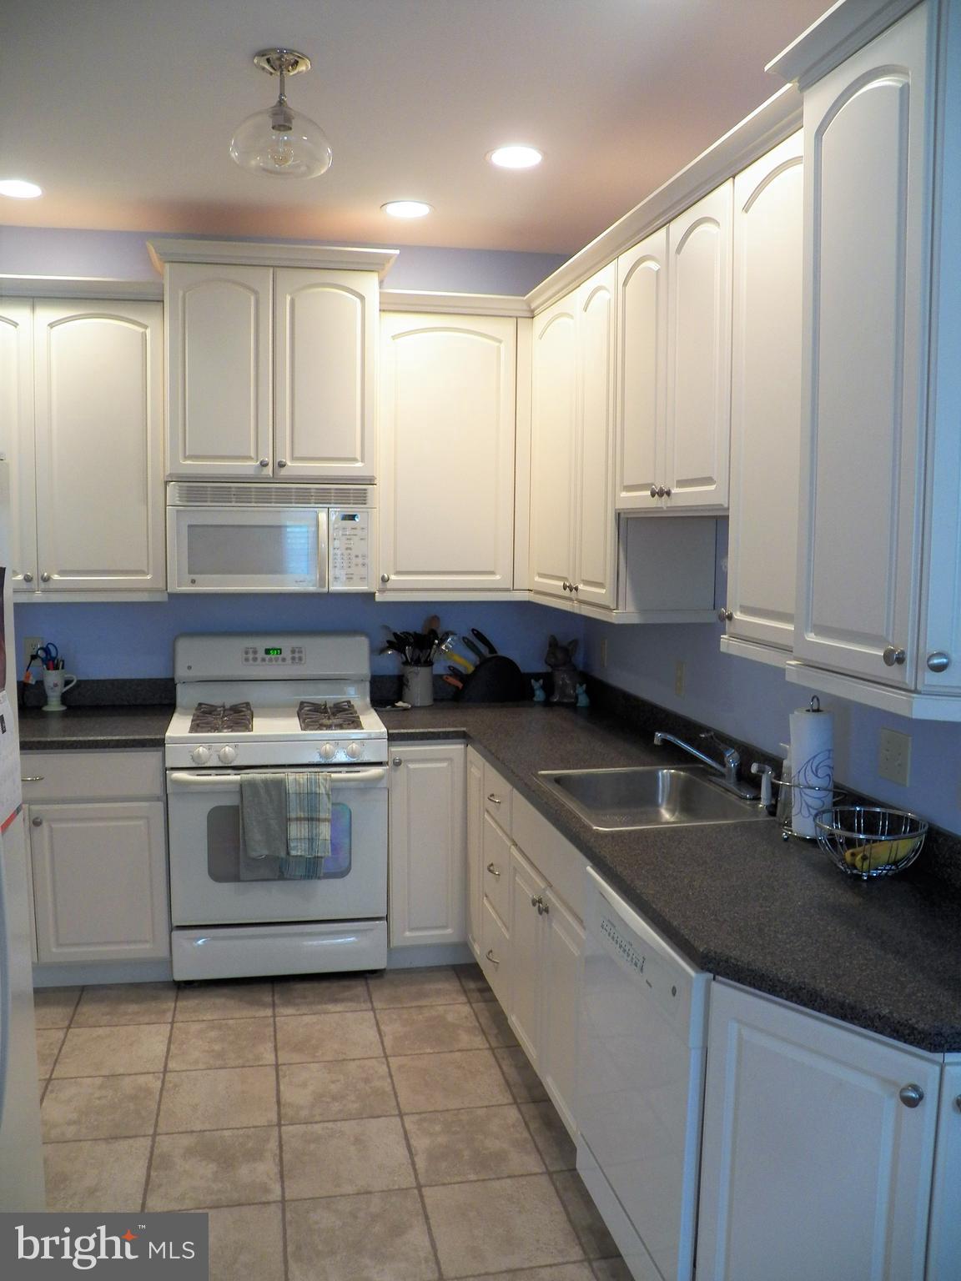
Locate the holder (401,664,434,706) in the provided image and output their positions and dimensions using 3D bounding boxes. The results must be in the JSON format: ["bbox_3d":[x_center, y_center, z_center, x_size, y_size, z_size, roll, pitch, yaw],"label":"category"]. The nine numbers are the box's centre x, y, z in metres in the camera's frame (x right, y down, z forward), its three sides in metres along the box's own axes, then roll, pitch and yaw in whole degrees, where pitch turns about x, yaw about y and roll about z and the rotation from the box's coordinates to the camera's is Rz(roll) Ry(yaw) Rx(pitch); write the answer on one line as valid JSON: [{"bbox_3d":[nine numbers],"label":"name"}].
[{"bbox_3d":[-0.252,0.178,4.113,0.125,0.160,0.125,-1,7,-12],"label":"holder"}]

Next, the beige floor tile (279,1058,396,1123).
[{"bbox_3d":[-0.413,1.292,2.966,0.330,0.010,0.330,-1,7,-12],"label":"beige floor tile"}]

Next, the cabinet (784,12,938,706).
[{"bbox_3d":[0.790,-0.429,1.730,0.370,1.075,0.385,-1,7,-12],"label":"cabinet"}]

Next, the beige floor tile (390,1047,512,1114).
[{"bbox_3d":[-0.092,1.294,3.037,0.330,0.010,0.330,-1,7,-12],"label":"beige floor tile"}]

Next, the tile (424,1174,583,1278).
[{"bbox_3d":[0.046,1.352,2.409,0.327,0.012,0.327,-1,6,-12],"label":"tile"}]

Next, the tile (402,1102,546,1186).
[{"bbox_3d":[-0.022,1.288,2.649,0.323,0.010,0.323,-1,6,-12],"label":"tile"}]

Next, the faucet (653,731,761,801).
[{"bbox_3d":[0.609,0.334,2.811,0.270,0.155,0.250,-1,7,-12],"label":"faucet"}]

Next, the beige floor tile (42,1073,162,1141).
[{"bbox_3d":[-1.048,1.290,2.853,0.327,0.012,0.327,-1,6,-12],"label":"beige floor tile"}]

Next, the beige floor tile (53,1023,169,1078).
[{"bbox_3d":[-1.091,1.226,3.097,0.323,0.010,0.323,-1,6,-12],"label":"beige floor tile"}]

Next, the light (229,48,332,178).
[{"bbox_3d":[-0.475,-1.261,2.460,0.245,0.275,0.245,-1,6,-12],"label":"light"}]

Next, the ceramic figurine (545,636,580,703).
[{"bbox_3d":[0.341,0.112,4.189,0.115,0.272,0.130,4,7,26],"label":"ceramic figurine"}]

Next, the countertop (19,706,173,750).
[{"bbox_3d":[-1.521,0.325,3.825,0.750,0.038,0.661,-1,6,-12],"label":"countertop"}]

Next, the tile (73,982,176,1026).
[{"bbox_3d":[-1.192,1.228,3.492,0.327,0.012,0.327,-1,6,-12],"label":"tile"}]

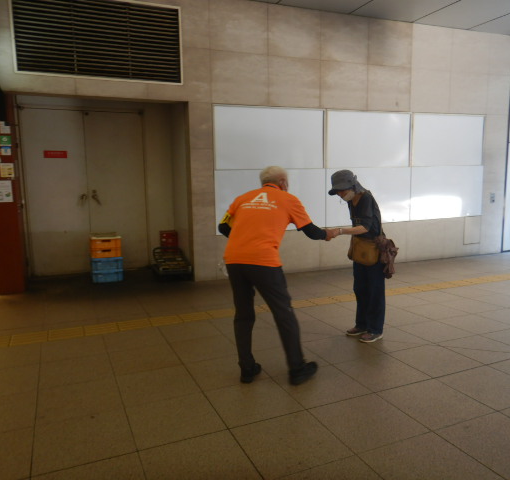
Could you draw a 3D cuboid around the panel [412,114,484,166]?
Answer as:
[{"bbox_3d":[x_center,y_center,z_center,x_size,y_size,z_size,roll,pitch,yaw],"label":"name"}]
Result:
[{"bbox_3d":[3.385,-1.711,7.691,1.677,0.858,0.040,-4,7,-23],"label":"panel"}]

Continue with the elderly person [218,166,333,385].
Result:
[{"bbox_3d":[0.170,0.200,3.280,0.640,1.480,0.720,3,8,33],"label":"elderly person"}]

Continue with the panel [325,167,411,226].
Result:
[{"bbox_3d":[1.877,-0.709,7.154,1.664,0.908,0.040,-4,7,-23],"label":"panel"}]

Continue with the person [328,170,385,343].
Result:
[{"bbox_3d":[0.855,0.131,3.730,0.500,1.420,0.450,-5,7,-29],"label":"person"}]

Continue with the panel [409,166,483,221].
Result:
[{"bbox_3d":[3.418,-0.838,7.796,1.683,0.903,0.040,-4,7,-23],"label":"panel"}]

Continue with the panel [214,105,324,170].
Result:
[{"bbox_3d":[0.260,-1.478,6.456,1.720,0.885,0.040,-4,8,-22],"label":"panel"}]

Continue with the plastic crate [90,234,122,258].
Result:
[{"bbox_3d":[-2.216,0.094,6.643,0.420,0.320,0.420,-4,7,-23],"label":"plastic crate"}]

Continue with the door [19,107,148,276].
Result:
[{"bbox_3d":[-2.600,-0.741,6.895,1.750,2.490,0.100,-4,8,-22],"label":"door"}]

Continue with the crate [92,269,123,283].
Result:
[{"bbox_3d":[-2.162,0.487,6.498,0.400,0.190,0.500,-4,8,-22],"label":"crate"}]

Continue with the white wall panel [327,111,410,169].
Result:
[{"bbox_3d":[1.863,-1.607,7.120,1.680,0.885,0.040,-4,8,-22],"label":"white wall panel"}]

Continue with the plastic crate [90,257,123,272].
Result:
[{"bbox_3d":[-2.220,0.338,6.667,0.430,0.180,0.420,-4,7,-23],"label":"plastic crate"}]

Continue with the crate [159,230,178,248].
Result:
[{"bbox_3d":[-1.406,-0.010,7.133,0.280,0.290,0.340,-4,8,-22],"label":"crate"}]

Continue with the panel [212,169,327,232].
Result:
[{"bbox_3d":[0.288,-0.575,6.491,1.770,0.908,0.040,-4,7,-23],"label":"panel"}]

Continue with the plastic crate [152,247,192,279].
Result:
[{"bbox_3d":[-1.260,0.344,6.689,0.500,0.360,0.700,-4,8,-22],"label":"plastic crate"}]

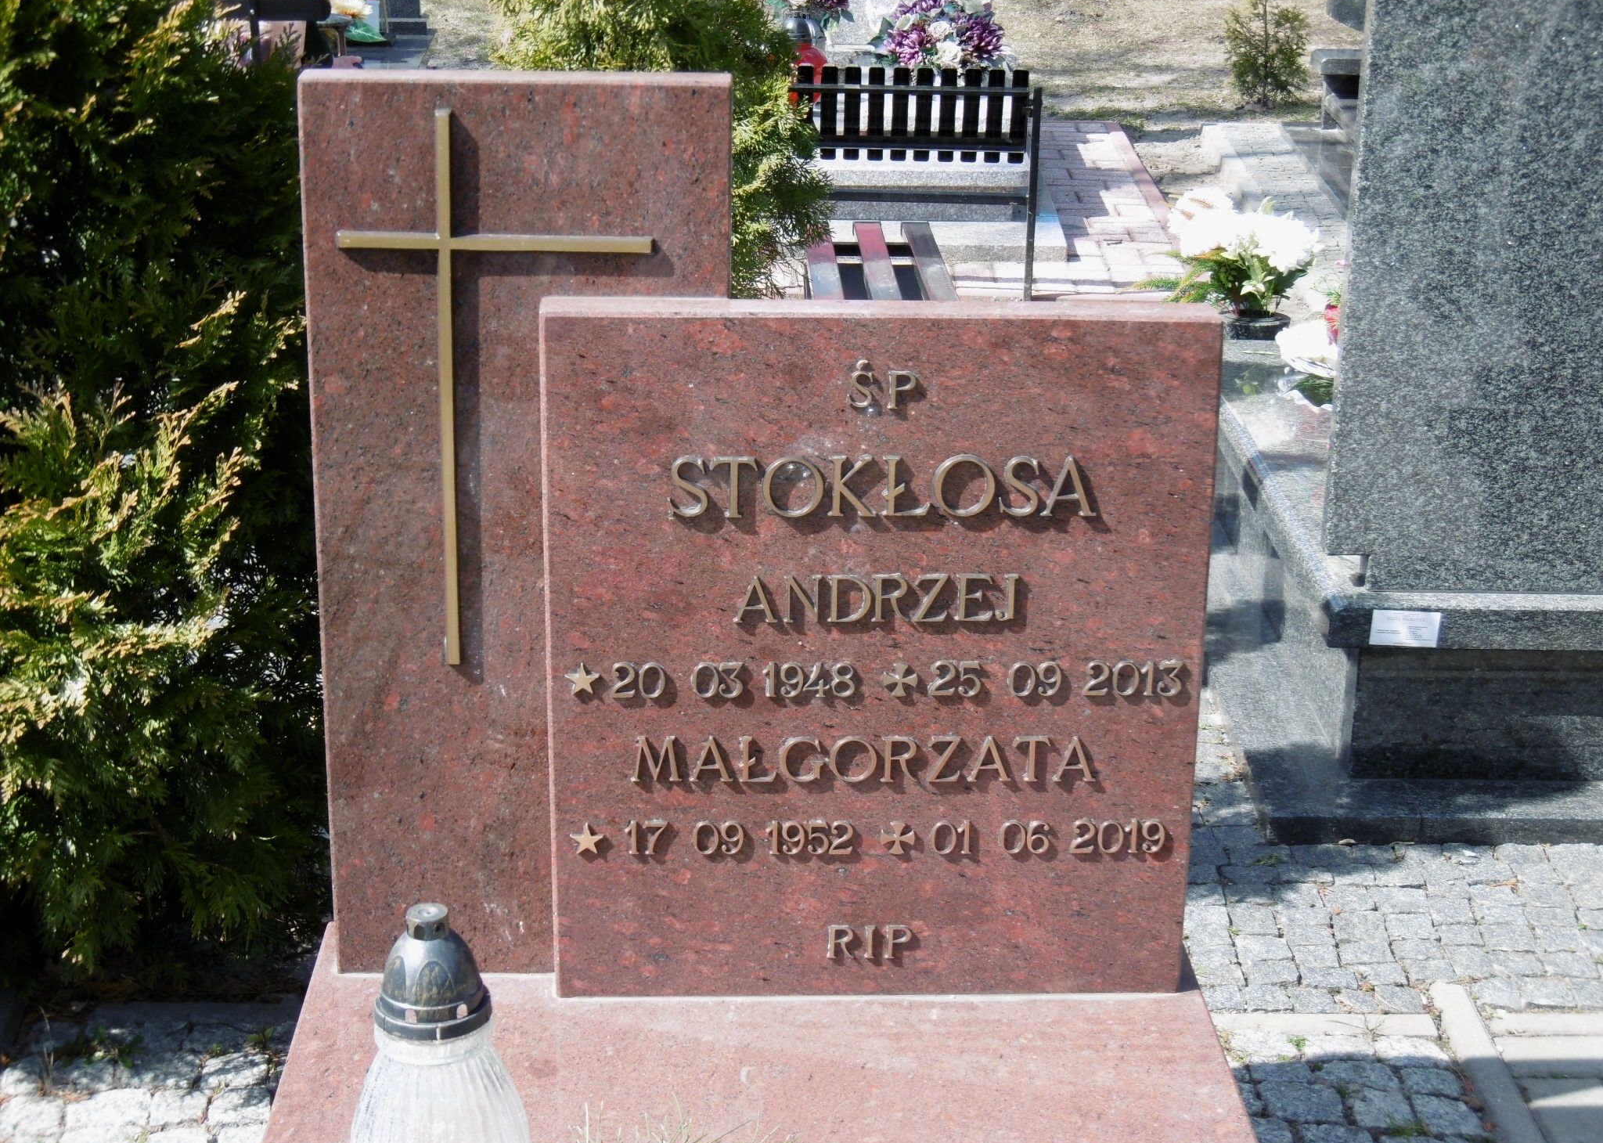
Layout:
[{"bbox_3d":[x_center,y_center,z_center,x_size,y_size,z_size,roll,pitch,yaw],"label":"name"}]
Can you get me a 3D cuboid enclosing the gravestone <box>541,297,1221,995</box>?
[{"bbox_3d":[0.063,0.077,2.356,0.555,0.625,0.054,0,21,-2],"label":"gravestone"}]

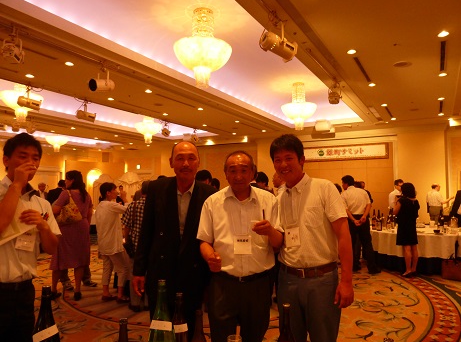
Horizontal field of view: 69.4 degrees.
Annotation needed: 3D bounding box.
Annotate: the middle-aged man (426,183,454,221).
[{"bbox_3d":[6.040,1.261,9.600,0.550,1.700,0.600,4,-5,-45],"label":"middle-aged man"}]

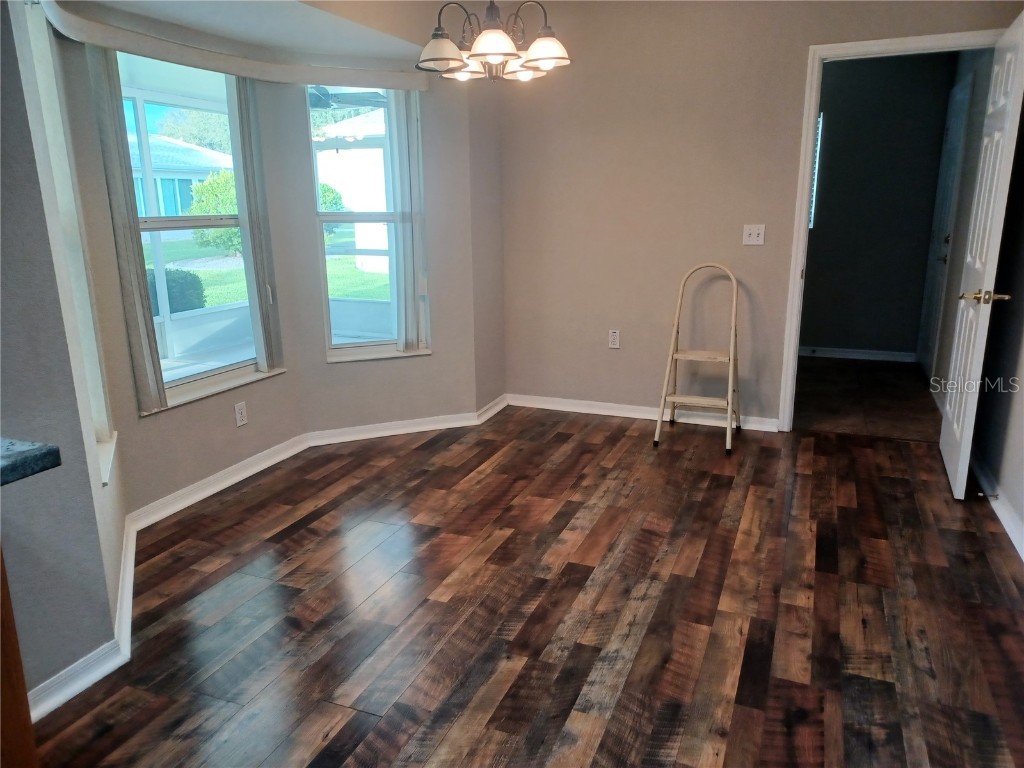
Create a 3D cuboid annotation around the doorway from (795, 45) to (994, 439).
[{"bbox_3d":[2.018,-0.684,4.030,0.773,2.045,0.130,5,15,22],"label":"doorway"}]

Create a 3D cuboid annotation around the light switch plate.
[{"bbox_3d":[1.368,-0.844,4.196,0.117,0.112,0.009,5,15,22],"label":"light switch plate"}]

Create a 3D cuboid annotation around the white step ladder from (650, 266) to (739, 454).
[{"bbox_3d":[1.080,-0.170,4.177,0.425,1.000,0.485,5,15,22],"label":"white step ladder"}]

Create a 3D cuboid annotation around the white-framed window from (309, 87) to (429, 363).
[{"bbox_3d":[-0.781,-0.899,4.119,0.611,1.532,0.120,-6,15,-21],"label":"white-framed window"}]

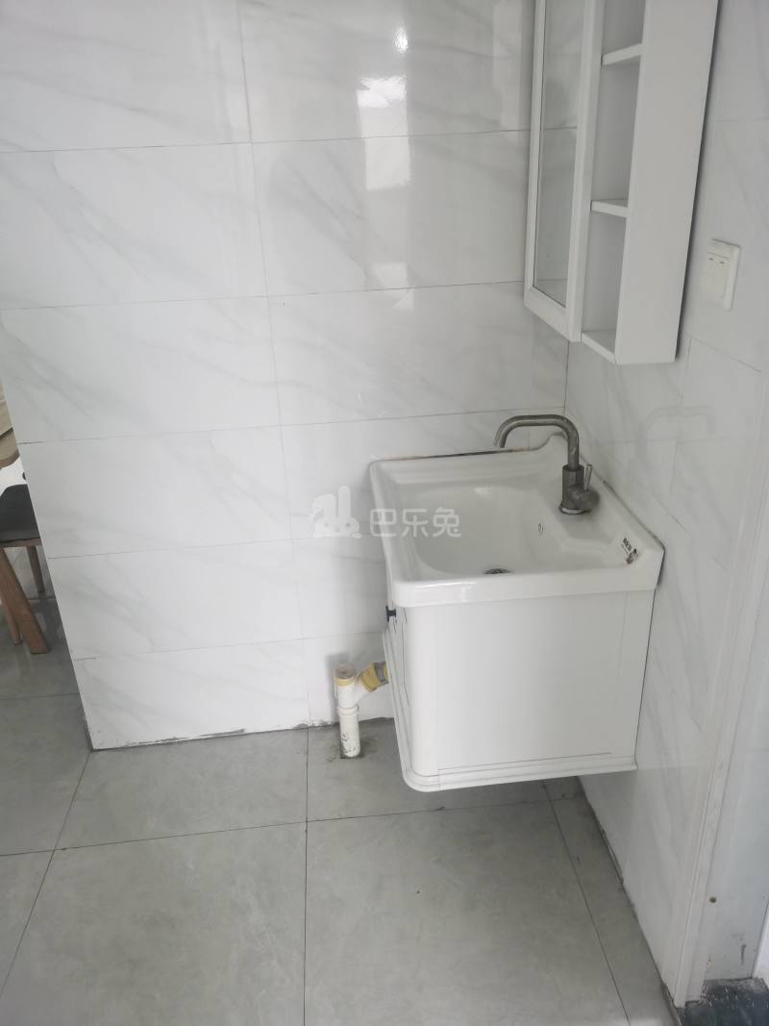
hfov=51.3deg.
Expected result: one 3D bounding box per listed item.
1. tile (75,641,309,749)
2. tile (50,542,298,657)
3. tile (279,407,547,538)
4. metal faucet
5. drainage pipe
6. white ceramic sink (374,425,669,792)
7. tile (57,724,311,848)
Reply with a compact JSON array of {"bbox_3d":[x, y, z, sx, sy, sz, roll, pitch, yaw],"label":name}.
[{"bbox_3d":[-0.514,0.495,2.184,0.606,0.294,0.010,-4,25,-3],"label":"tile"},{"bbox_3d":[-0.526,0.225,2.058,0.606,0.302,0.010,-4,25,-3],"label":"tile"},{"bbox_3d":[0.062,-0.091,1.961,0.600,0.300,0.010,-4,25,-4],"label":"tile"},{"bbox_3d":[0.331,-0.097,1.637,0.212,0.210,0.066,-2,25,1],"label":"metal faucet"},{"bbox_3d":[-0.061,0.520,2.107,0.145,0.280,0.060,-4,25,-3],"label":"drainage pipe"},{"bbox_3d":[0.234,0.181,1.764,0.479,0.508,0.605,-4,25,-4],"label":"white ceramic sink"},{"bbox_3d":[-0.501,0.708,2.085,0.600,0.010,0.350,-4,25,-3],"label":"tile"}]

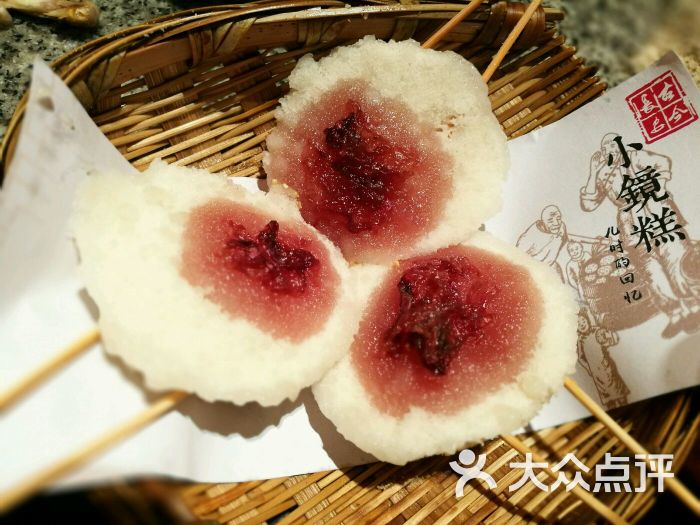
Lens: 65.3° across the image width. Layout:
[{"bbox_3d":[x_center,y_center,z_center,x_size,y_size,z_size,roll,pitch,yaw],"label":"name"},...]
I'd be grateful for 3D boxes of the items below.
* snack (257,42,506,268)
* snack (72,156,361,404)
[{"bbox_3d":[0.012,-0.037,0.178,0.077,0.020,0.077,3,66,-1],"label":"snack"},{"bbox_3d":[-0.038,0.005,0.153,0.083,0.020,0.064,32,56,6],"label":"snack"}]

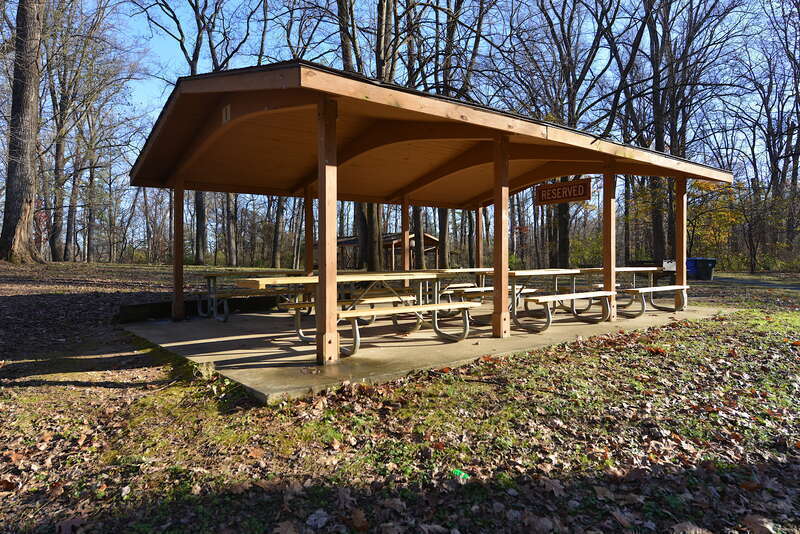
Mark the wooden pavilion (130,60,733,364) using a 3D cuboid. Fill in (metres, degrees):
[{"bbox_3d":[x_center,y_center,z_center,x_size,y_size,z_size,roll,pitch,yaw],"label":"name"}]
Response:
[{"bbox_3d":[0.628,-0.800,9.089,8.600,3.281,6.487,-1,1,-38],"label":"wooden pavilion"}]

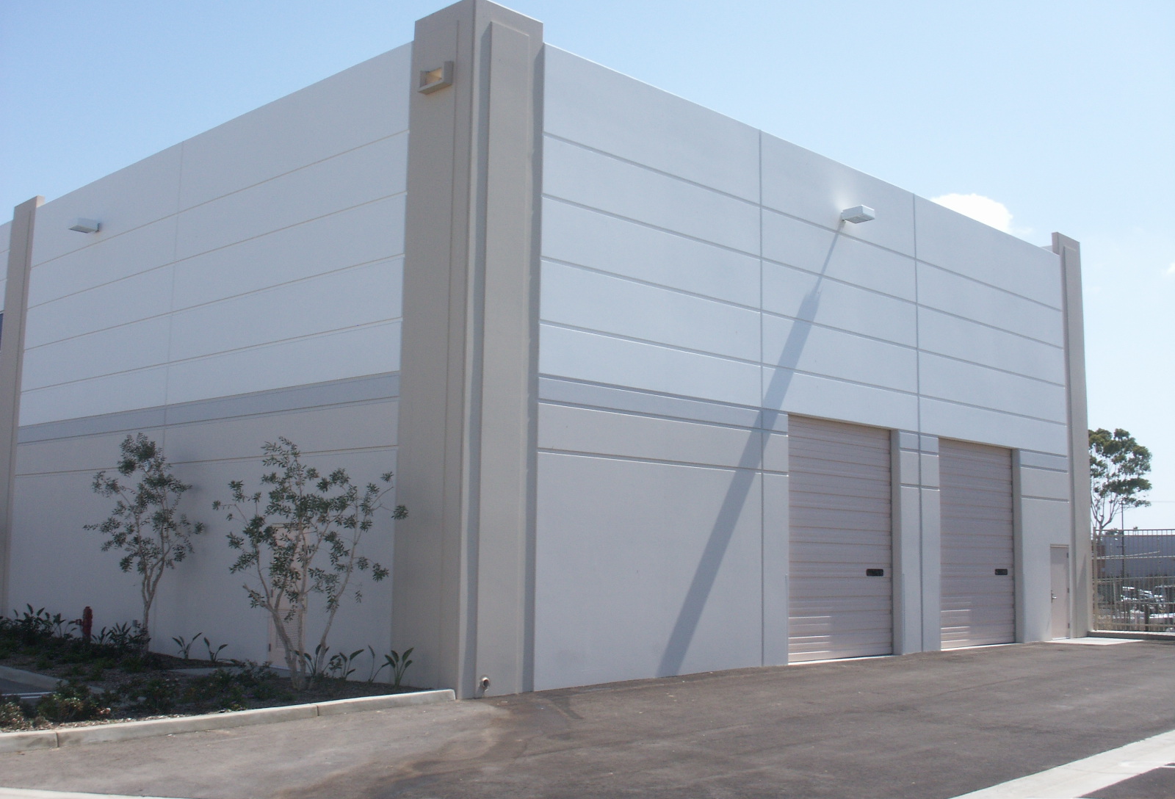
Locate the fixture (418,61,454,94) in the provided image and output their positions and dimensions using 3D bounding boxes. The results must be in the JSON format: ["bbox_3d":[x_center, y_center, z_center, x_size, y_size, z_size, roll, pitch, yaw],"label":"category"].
[{"bbox_3d":[-2.082,-4.428,17.280,0.560,0.310,0.140,-6,-10,44],"label":"fixture"}]

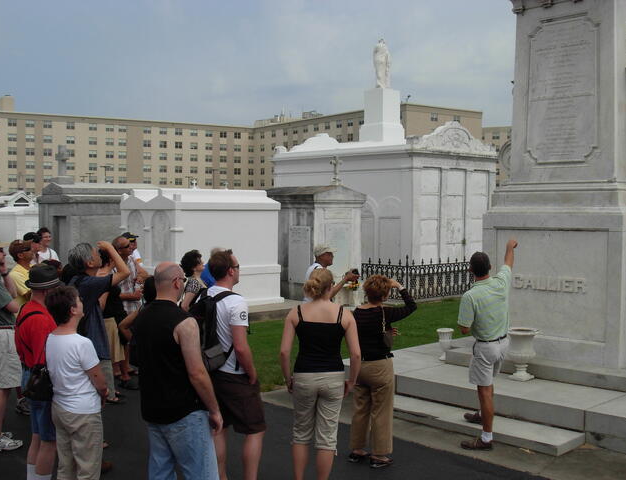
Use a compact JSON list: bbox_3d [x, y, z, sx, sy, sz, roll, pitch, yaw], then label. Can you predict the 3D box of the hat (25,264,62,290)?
[{"bbox_3d":[-1.891,0.264,5.850,0.280,0.140,0.250,-17,12,-38],"label":"hat"}]

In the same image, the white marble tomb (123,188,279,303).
[{"bbox_3d":[-2.251,0.139,16.864,2.720,2.330,1.970,-2,3,-45],"label":"white marble tomb"}]

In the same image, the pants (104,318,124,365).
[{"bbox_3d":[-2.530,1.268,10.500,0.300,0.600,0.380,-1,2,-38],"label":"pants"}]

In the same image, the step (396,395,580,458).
[{"bbox_3d":[1.501,1.778,8.187,0.560,0.085,2.250,-2,3,-44],"label":"step"}]

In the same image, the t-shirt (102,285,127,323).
[{"bbox_3d":[-2.452,0.733,10.250,0.300,0.560,0.420,0,2,15],"label":"t-shirt"}]

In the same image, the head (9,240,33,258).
[{"bbox_3d":[-3.013,0.101,8.600,0.220,0.225,0.170,-12,4,-5],"label":"head"}]

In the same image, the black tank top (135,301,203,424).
[{"bbox_3d":[-0.877,0.754,5.120,0.500,0.760,0.330,2,2,38],"label":"black tank top"}]

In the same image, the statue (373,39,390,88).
[{"bbox_3d":[1.885,-4.872,22.900,0.440,1.400,0.400,-1,2,-34],"label":"statue"}]

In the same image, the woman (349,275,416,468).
[{"bbox_3d":[0.563,1.074,6.938,0.550,1.570,0.450,1,2,33],"label":"woman"}]

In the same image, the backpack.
[{"bbox_3d":[-0.682,0.634,5.700,0.310,0.550,0.340,-1,3,-40],"label":"backpack"}]

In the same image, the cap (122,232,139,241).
[{"bbox_3d":[-2.416,-0.026,11.000,0.250,0.135,0.175,-8,2,17],"label":"cap"}]

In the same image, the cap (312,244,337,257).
[{"bbox_3d":[0.143,0.126,9.550,0.265,0.130,0.180,-4,2,3],"label":"cap"}]

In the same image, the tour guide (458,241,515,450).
[{"bbox_3d":[1.562,0.927,7.450,0.500,1.840,0.440,-1,2,-18],"label":"tour guide"}]

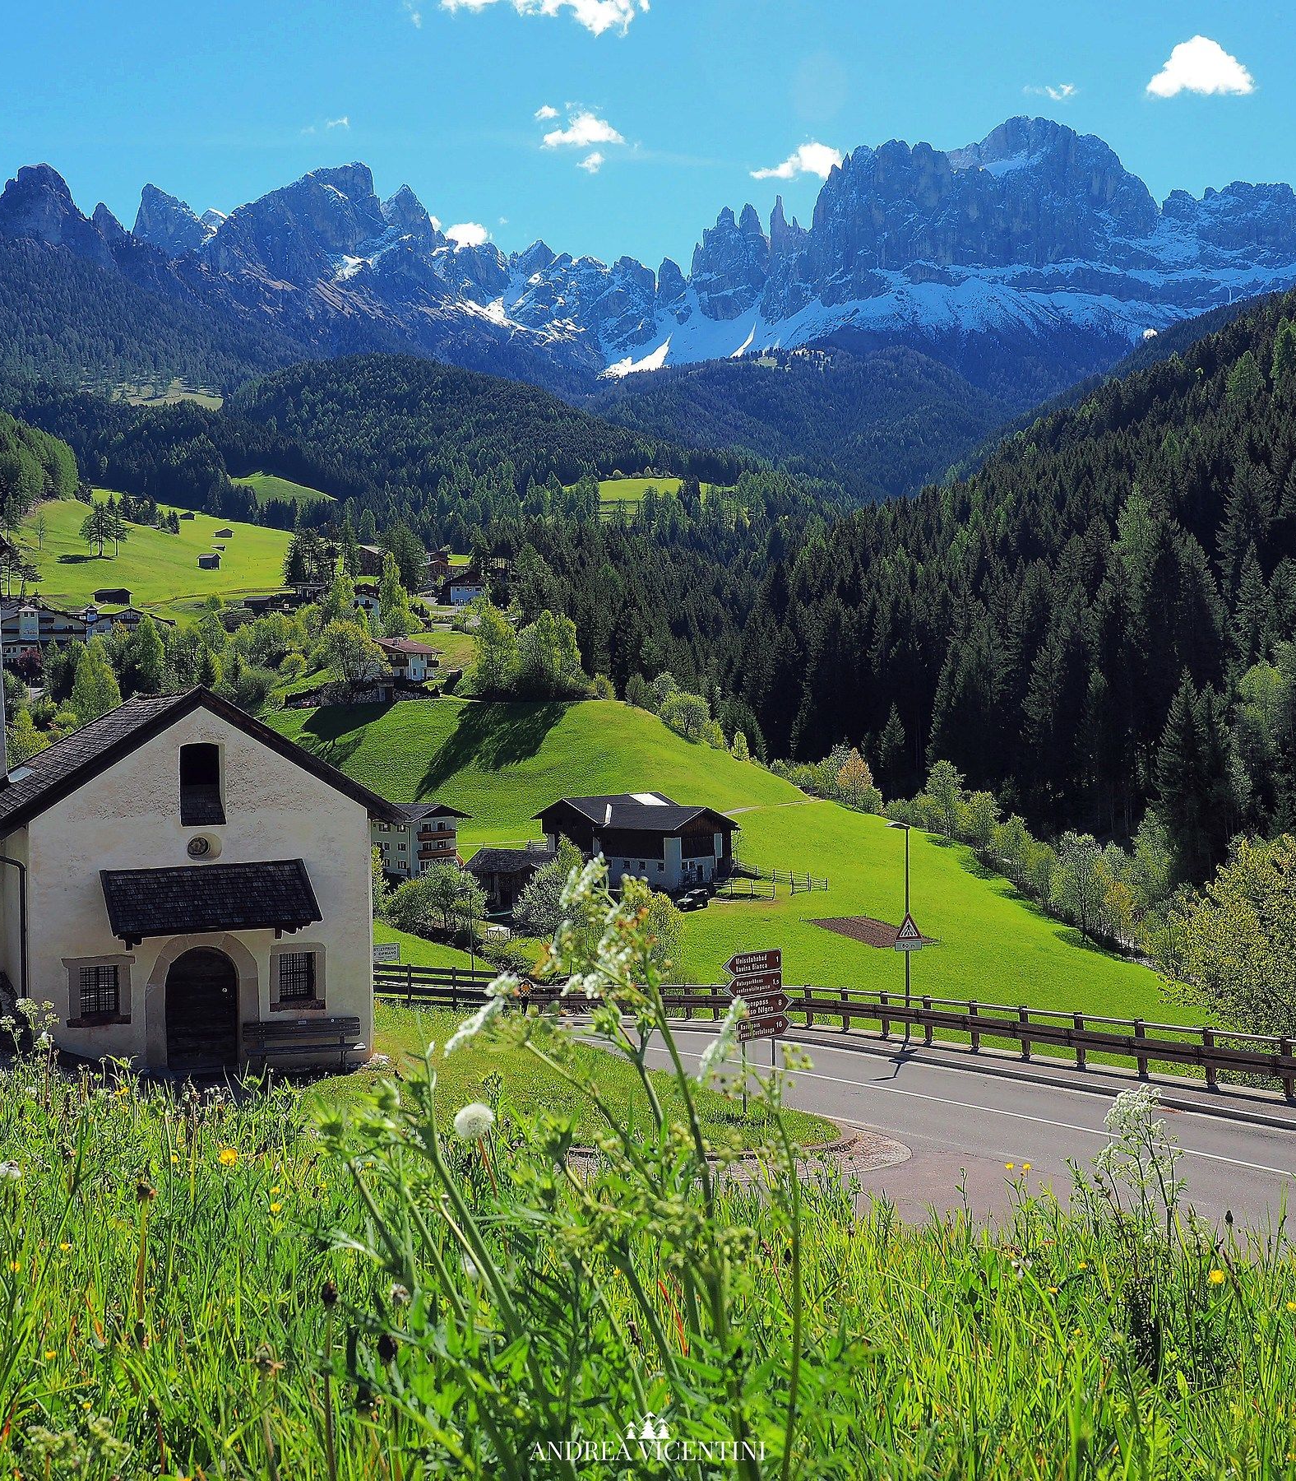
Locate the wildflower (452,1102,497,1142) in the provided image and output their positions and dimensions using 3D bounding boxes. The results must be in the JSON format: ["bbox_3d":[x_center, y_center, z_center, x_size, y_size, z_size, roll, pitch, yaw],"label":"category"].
[{"bbox_3d":[-0.188,0.410,1.840,0.046,0.041,0.046,0,1,0],"label":"wildflower"}]

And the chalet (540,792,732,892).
[{"bbox_3d":[-0.900,10.500,177.000,18.500,8.200,13.000,1,1,44],"label":"chalet"}]

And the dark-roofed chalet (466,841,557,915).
[{"bbox_3d":[-12.000,12.200,152.000,8.000,5.500,7.000,0,1,9],"label":"dark-roofed chalet"}]

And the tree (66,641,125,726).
[{"bbox_3d":[-84.000,-8.000,260.000,7.800,14.500,7.800,0,1,0],"label":"tree"}]

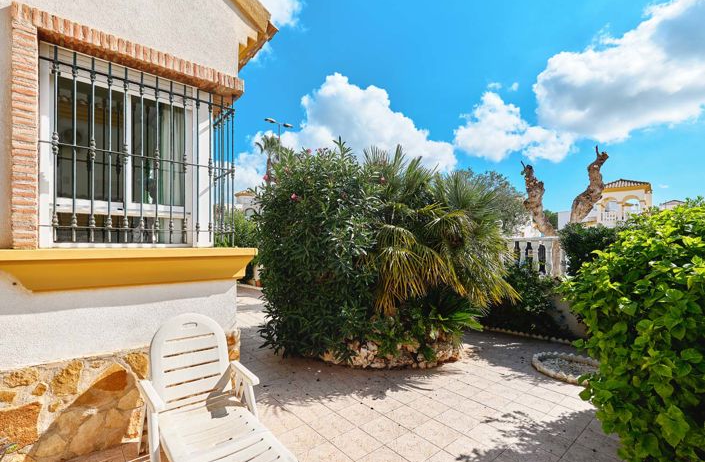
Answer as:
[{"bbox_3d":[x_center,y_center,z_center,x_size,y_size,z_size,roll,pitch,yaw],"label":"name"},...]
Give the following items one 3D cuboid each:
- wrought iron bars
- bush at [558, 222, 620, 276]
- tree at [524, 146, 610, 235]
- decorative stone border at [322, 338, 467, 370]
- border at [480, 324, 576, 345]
[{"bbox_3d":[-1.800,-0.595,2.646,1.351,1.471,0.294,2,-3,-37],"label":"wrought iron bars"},{"bbox_3d":[4.015,0.454,4.853,0.980,1.176,1.127,2,-3,-42],"label":"bush"},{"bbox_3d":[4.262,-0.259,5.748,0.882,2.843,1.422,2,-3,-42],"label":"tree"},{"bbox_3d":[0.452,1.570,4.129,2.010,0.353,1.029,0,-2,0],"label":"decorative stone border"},{"bbox_3d":[2.960,1.733,5.045,0.127,0.098,1.616,2,-3,-40],"label":"border"}]

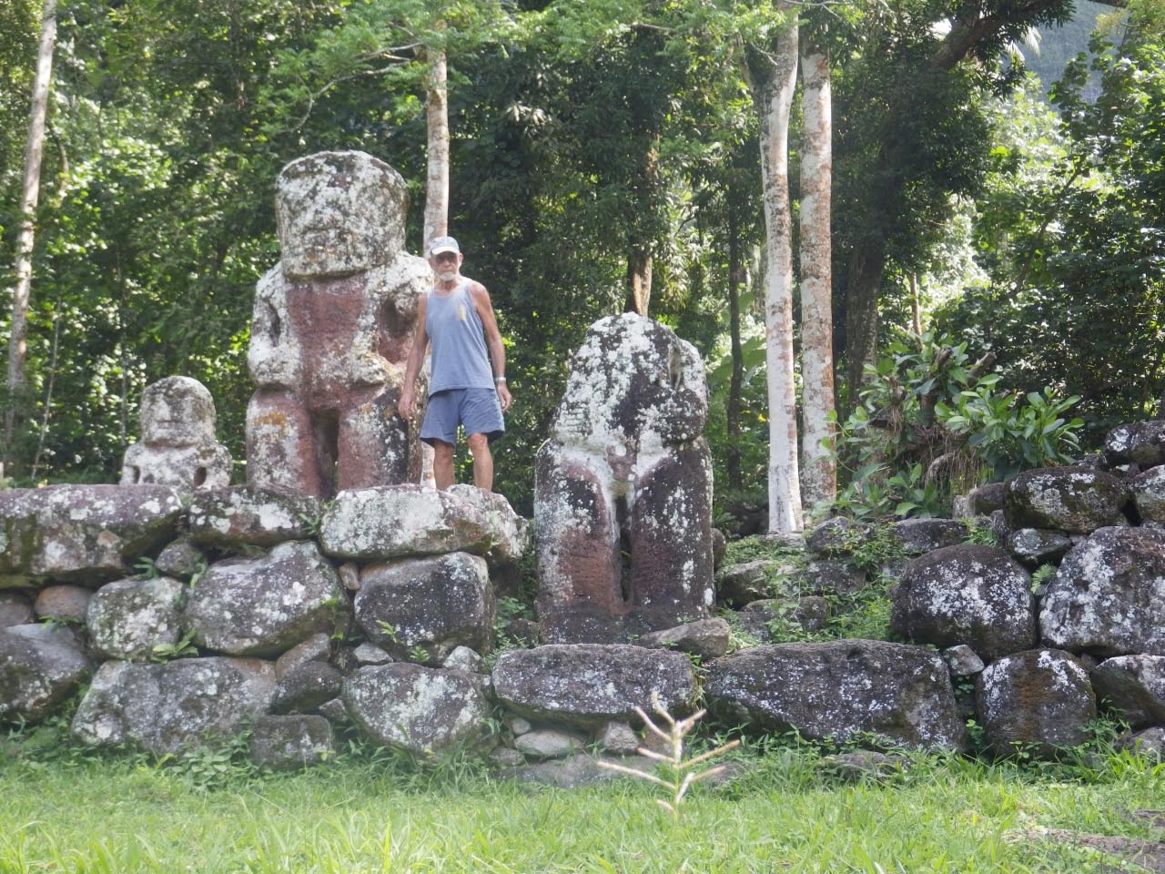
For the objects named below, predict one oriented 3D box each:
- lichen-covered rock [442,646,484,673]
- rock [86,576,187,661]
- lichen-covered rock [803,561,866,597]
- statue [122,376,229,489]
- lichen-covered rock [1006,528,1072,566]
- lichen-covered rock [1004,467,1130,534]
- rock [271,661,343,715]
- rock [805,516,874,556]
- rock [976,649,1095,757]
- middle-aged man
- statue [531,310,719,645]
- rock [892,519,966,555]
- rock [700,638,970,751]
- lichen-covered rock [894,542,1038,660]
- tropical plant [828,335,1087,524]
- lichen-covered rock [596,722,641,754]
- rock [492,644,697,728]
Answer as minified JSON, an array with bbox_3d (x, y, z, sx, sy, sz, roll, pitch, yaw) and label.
[{"bbox_3d":[-0.699,1.301,9.950,0.243,0.167,0.200,0,-3,0],"label":"lichen-covered rock"},{"bbox_3d":[-2.627,1.074,10.100,0.585,0.510,0.500,0,-1,0],"label":"rock"},{"bbox_3d":[1.606,0.909,10.950,0.430,0.250,0.360,0,-1,0],"label":"lichen-covered rock"},{"bbox_3d":[-2.723,0.076,11.500,0.720,0.970,0.550,0,-1,3],"label":"statue"},{"bbox_3d":[2.739,0.664,10.300,0.403,0.228,0.280,0,-1,0],"label":"lichen-covered rock"},{"bbox_3d":[2.847,0.372,10.100,0.720,0.400,0.550,0,-1,0],"label":"lichen-covered rock"},{"bbox_3d":[-1.564,1.424,9.750,0.400,0.300,0.360,0,-1,0],"label":"rock"},{"bbox_3d":[1.708,0.662,11.400,0.457,0.277,0.330,0,-1,0],"label":"rock"},{"bbox_3d":[2.654,1.575,10.050,0.692,0.665,0.600,0,-1,0],"label":"rock"},{"bbox_3d":[-0.805,-0.387,10.800,0.700,1.746,0.400,-1,-3,14],"label":"middle-aged man"},{"bbox_3d":[0.256,0.261,10.600,1.101,2.047,0.750,0,-1,0],"label":"statue"},{"bbox_3d":[2.250,0.653,11.150,0.480,0.270,0.380,0,-1,0],"label":"rock"},{"bbox_3d":[1.492,1.534,10.100,1.525,0.678,0.750,0,-1,0],"label":"rock"},{"bbox_3d":[2.203,0.963,9.950,0.820,0.670,0.680,0,-1,0],"label":"lichen-covered rock"},{"bbox_3d":[2.619,-0.086,12.000,1.769,1.310,1.400,0,-3,0],"label":"tropical plant"},{"bbox_3d":[0.214,1.746,9.950,0.252,0.205,0.220,0,-1,0],"label":"lichen-covered rock"},{"bbox_3d":[0.077,1.443,9.950,1.203,0.491,0.620,0,-3,0],"label":"rock"}]

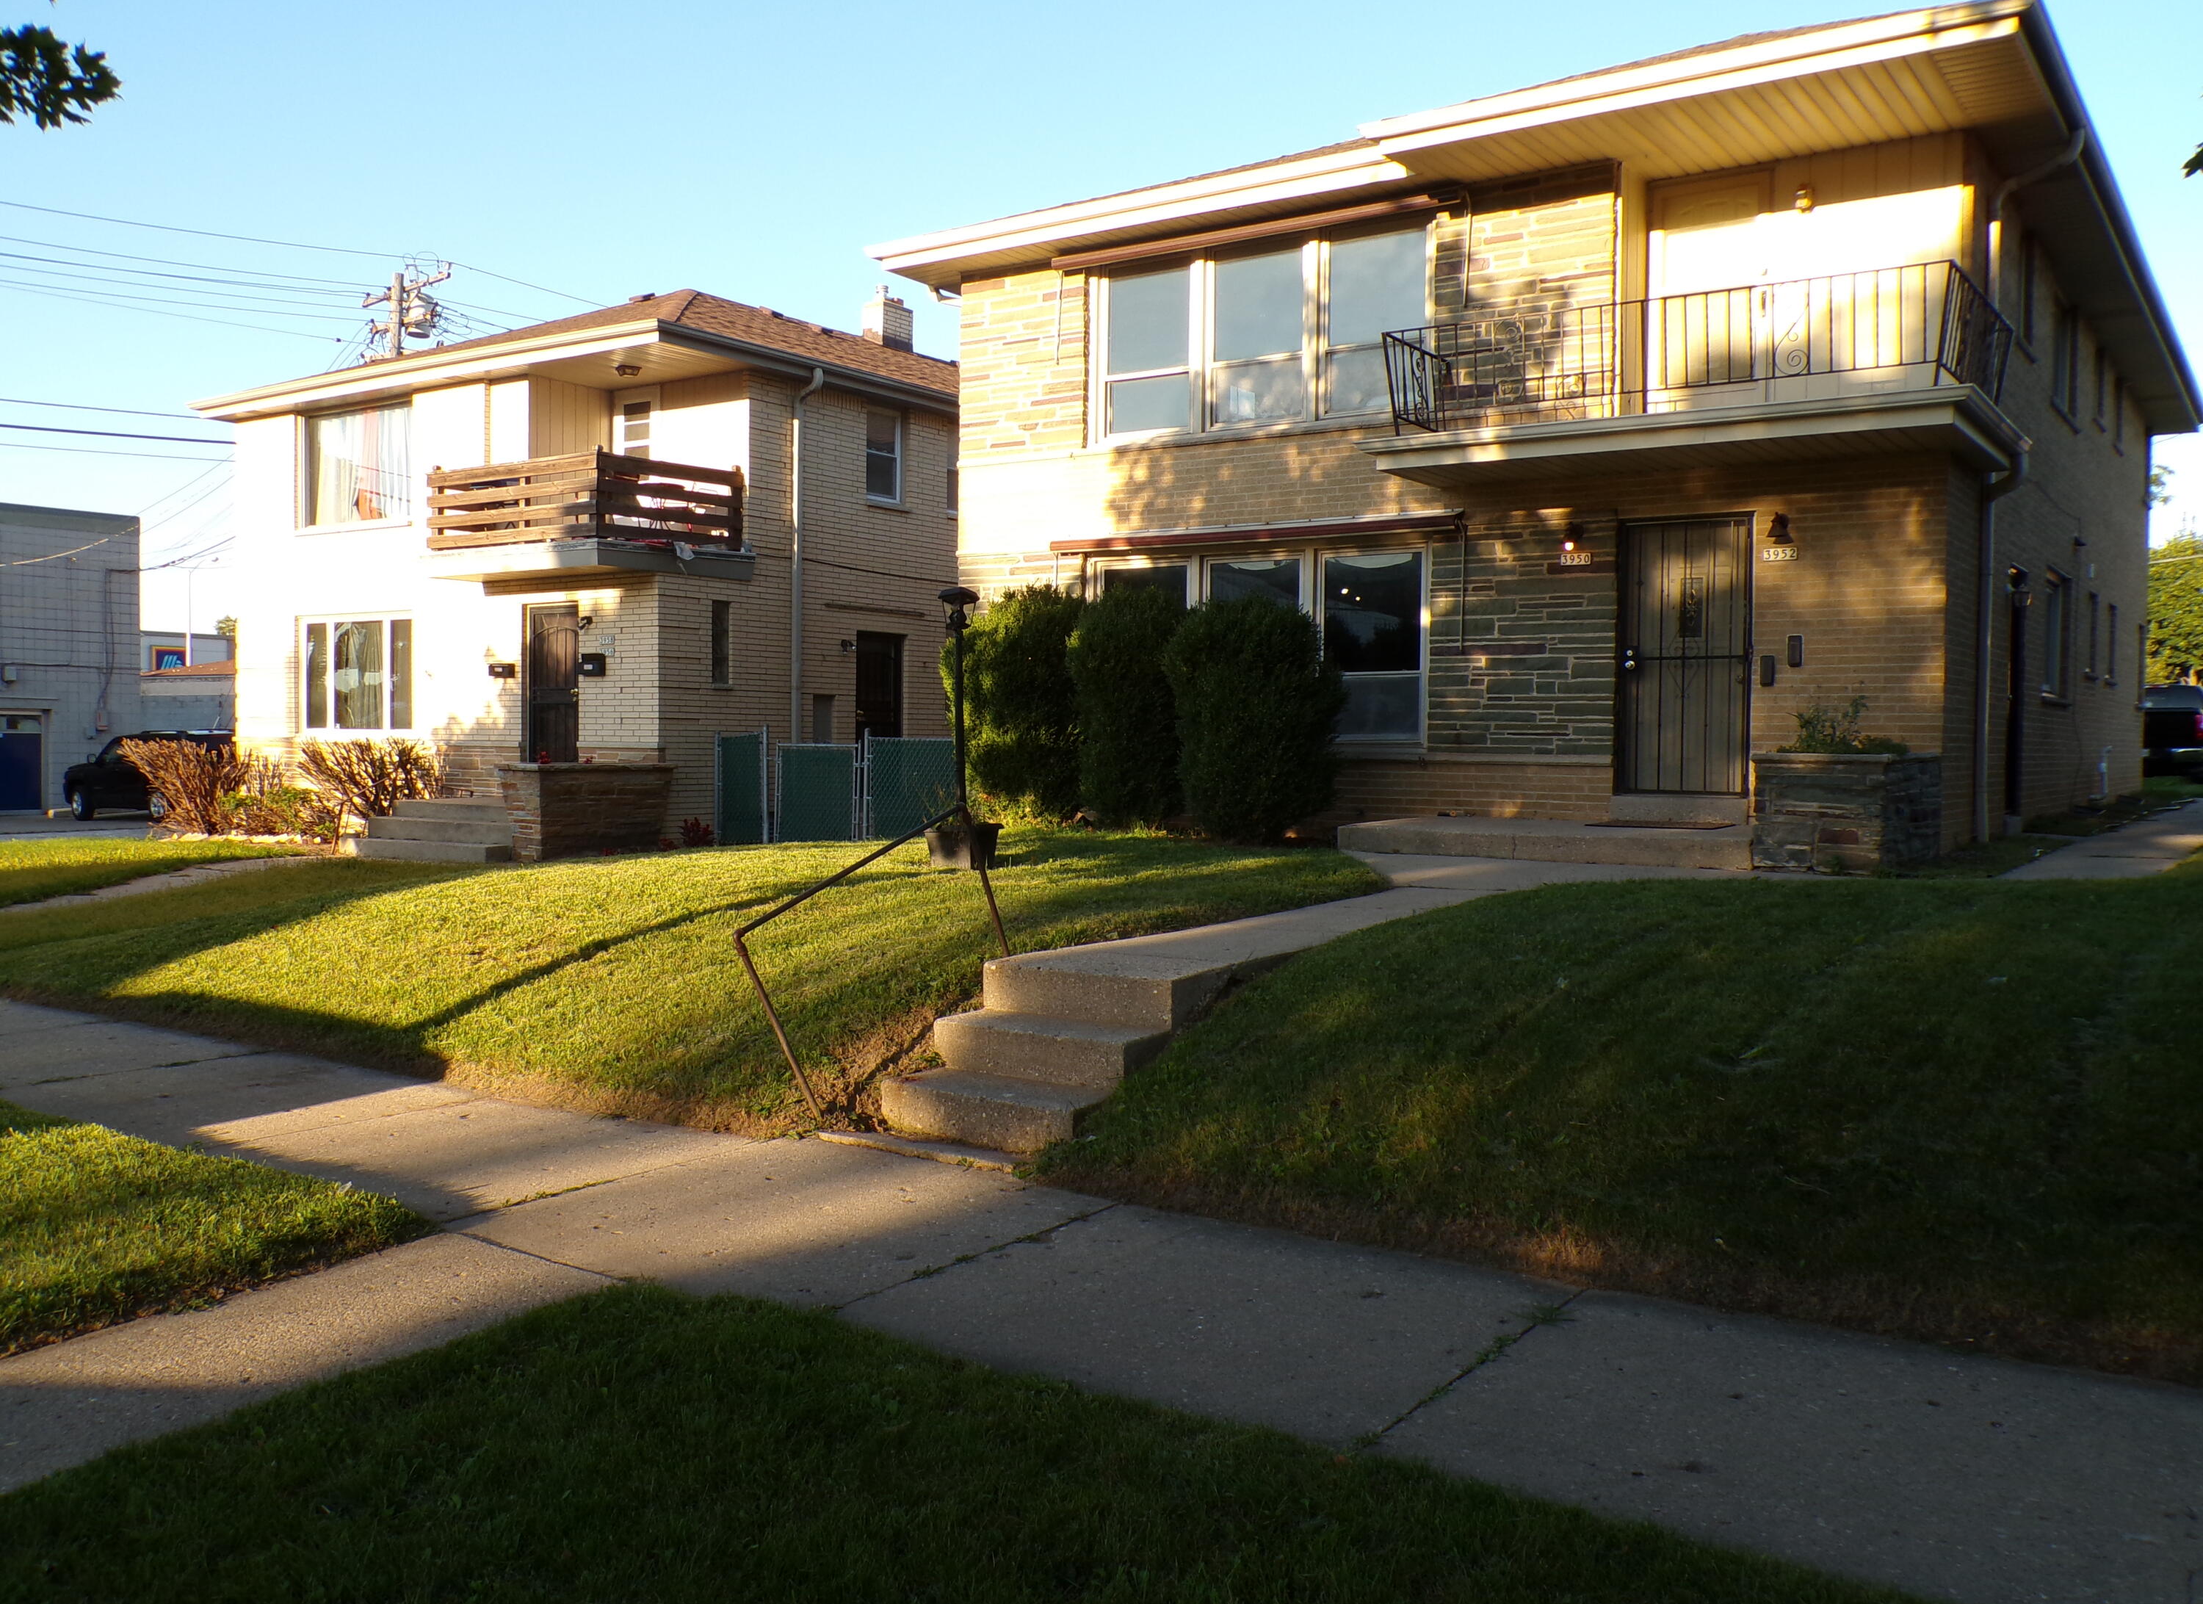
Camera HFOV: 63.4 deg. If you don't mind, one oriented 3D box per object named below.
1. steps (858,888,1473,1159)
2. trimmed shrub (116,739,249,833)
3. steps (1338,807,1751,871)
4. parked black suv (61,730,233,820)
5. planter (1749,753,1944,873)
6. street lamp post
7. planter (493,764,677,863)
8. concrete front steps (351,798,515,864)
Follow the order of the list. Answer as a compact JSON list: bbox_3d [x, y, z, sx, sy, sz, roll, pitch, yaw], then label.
[{"bbox_3d":[0.490,0.866,7.621,0.930,0.560,3.470,2,3,35],"label":"steps"},{"bbox_3d":[-12.057,-0.203,23.400,1.400,1.260,1.300,2,3,35],"label":"trimmed shrub"},{"bbox_3d":[3.382,0.276,12.699,2.890,0.200,1.800,2,3,35],"label":"steps"},{"bbox_3d":[-20.000,-0.520,38.200,5.000,1.900,2.000,2,3,35],"label":"parked black suv"},{"bbox_3d":[4.897,0.053,11.641,0.850,0.740,1.800,2,3,35],"label":"planter"},{"bbox_3d":[-0.974,-0.540,12.300,0.280,1.901,0.280,2,3,35],"label":"street lamp post"},{"bbox_3d":[-5.550,0.069,19.164,0.820,0.980,1.760,2,3,35],"label":"planter"},{"bbox_3d":[-6.780,0.294,19.623,2.450,0.550,1.900,2,3,35],"label":"concrete front steps"}]

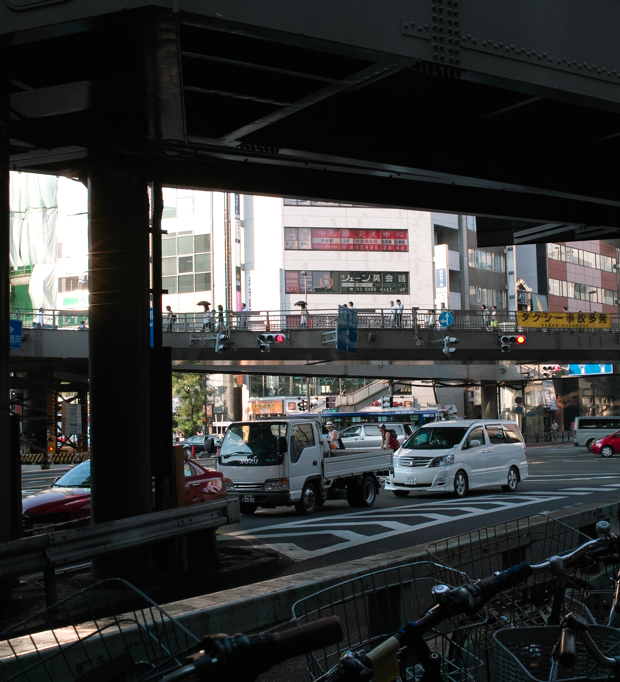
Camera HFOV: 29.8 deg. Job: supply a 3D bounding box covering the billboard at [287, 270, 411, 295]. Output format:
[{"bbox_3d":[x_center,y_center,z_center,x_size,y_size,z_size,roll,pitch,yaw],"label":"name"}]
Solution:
[{"bbox_3d":[3.113,-4.793,96.000,10.370,1.870,0.200,0,-4,-14],"label":"billboard"}]

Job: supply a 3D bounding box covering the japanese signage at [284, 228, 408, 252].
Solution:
[{"bbox_3d":[3.030,-8.301,96.000,10.370,1.870,0.200,0,-4,-14],"label":"japanese signage"}]

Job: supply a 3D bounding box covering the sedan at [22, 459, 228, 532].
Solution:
[{"bbox_3d":[-3.141,2.633,19.157,1.820,1.420,4.600,-4,-5,28],"label":"sedan"}]

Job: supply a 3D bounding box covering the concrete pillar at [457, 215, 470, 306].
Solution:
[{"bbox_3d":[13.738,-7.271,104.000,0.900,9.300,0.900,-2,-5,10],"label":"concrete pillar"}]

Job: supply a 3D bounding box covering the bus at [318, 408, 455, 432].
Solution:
[{"bbox_3d":[3.698,6.416,81.980,10.700,3.050,2.500,-2,-4,12],"label":"bus"}]

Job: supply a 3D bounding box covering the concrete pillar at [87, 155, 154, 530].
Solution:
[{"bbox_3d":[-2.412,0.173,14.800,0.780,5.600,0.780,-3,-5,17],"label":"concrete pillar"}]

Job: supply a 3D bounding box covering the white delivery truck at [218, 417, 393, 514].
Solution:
[{"bbox_3d":[-0.001,2.563,25.352,1.700,2.030,4.700,-4,-5,31],"label":"white delivery truck"}]

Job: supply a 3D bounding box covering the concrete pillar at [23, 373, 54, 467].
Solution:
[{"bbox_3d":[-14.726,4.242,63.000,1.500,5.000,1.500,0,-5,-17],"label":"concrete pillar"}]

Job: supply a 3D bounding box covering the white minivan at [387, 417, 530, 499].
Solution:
[{"bbox_3d":[3.845,3.023,30.476,1.805,1.920,4.840,-5,-5,35],"label":"white minivan"}]

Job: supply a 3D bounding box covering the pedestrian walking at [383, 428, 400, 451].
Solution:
[{"bbox_3d":[2.350,3.413,34.000,0.700,1.700,0.550,-1,-5,-8],"label":"pedestrian walking"}]

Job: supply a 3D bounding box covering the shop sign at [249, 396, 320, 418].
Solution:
[{"bbox_3d":[-2.170,5.169,92.000,5.600,1.400,0.400,-1,-4,3],"label":"shop sign"}]

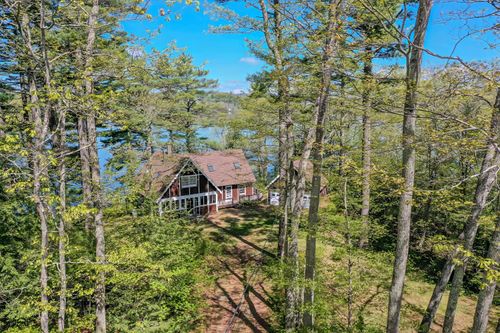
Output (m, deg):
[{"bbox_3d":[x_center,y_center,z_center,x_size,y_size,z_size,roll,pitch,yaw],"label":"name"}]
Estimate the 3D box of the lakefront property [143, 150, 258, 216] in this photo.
[{"bbox_3d":[-7.637,1.873,56.762,15.250,7.850,9.500,-6,12,-32],"label":"lakefront property"}]

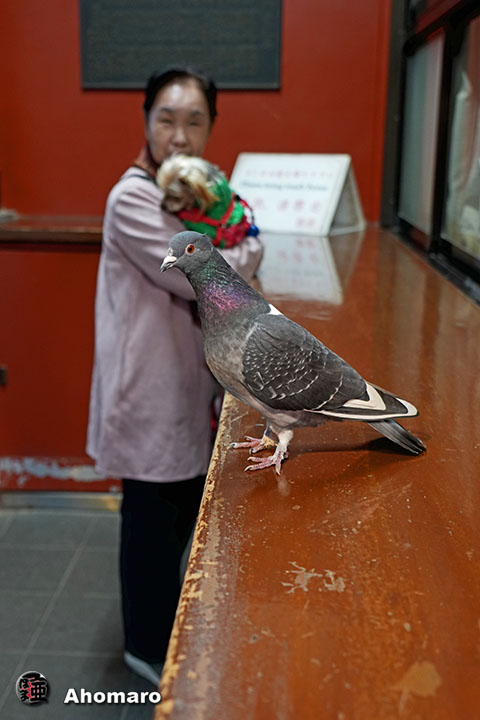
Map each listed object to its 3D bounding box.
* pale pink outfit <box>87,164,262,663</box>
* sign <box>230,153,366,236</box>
[{"bbox_3d":[-0.170,0.191,1.734,0.440,1.320,0.390,-14,22,-38],"label":"pale pink outfit"},{"bbox_3d":[0.187,-0.606,2.461,0.455,0.262,0.275,11,20,31],"label":"sign"}]

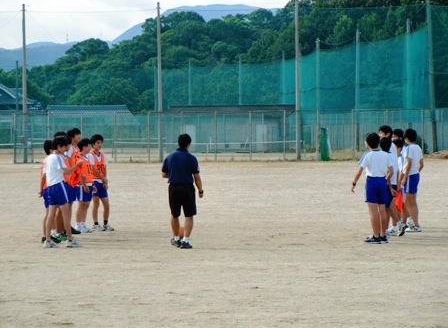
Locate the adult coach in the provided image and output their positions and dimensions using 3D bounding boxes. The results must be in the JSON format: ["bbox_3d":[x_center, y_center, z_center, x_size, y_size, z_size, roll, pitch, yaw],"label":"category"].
[{"bbox_3d":[-0.623,0.419,33.100,0.620,1.730,0.420,0,1,6],"label":"adult coach"}]

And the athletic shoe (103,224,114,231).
[{"bbox_3d":[-2.012,1.123,38.100,0.105,0.110,0.275,-1,1,-38],"label":"athletic shoe"}]

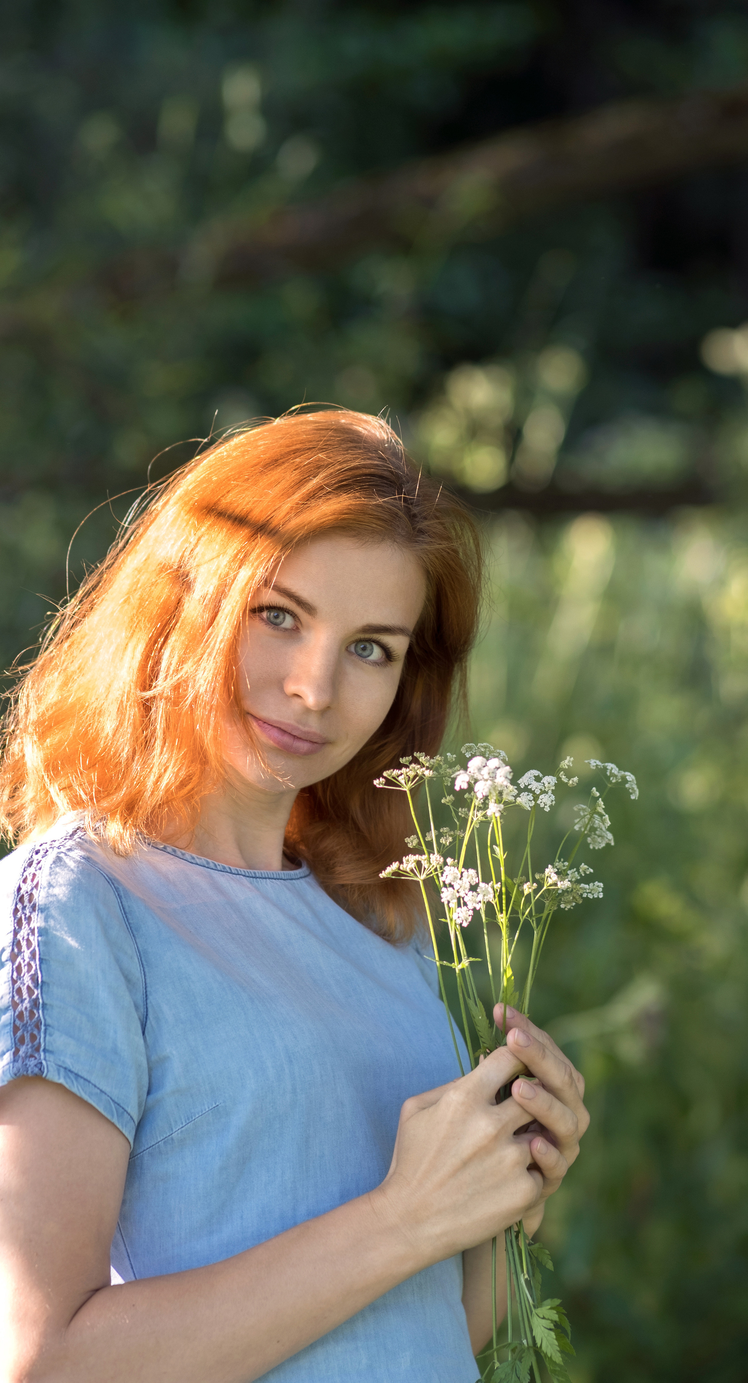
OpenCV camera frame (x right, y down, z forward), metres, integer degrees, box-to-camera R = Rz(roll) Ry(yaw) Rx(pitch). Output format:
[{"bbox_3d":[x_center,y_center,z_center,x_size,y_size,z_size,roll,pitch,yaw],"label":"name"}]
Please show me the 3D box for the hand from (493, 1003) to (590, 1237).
[{"bbox_3d":[0.102,0.268,3.080,0.068,0.145,0.085,1,3,14],"label":"hand"}]

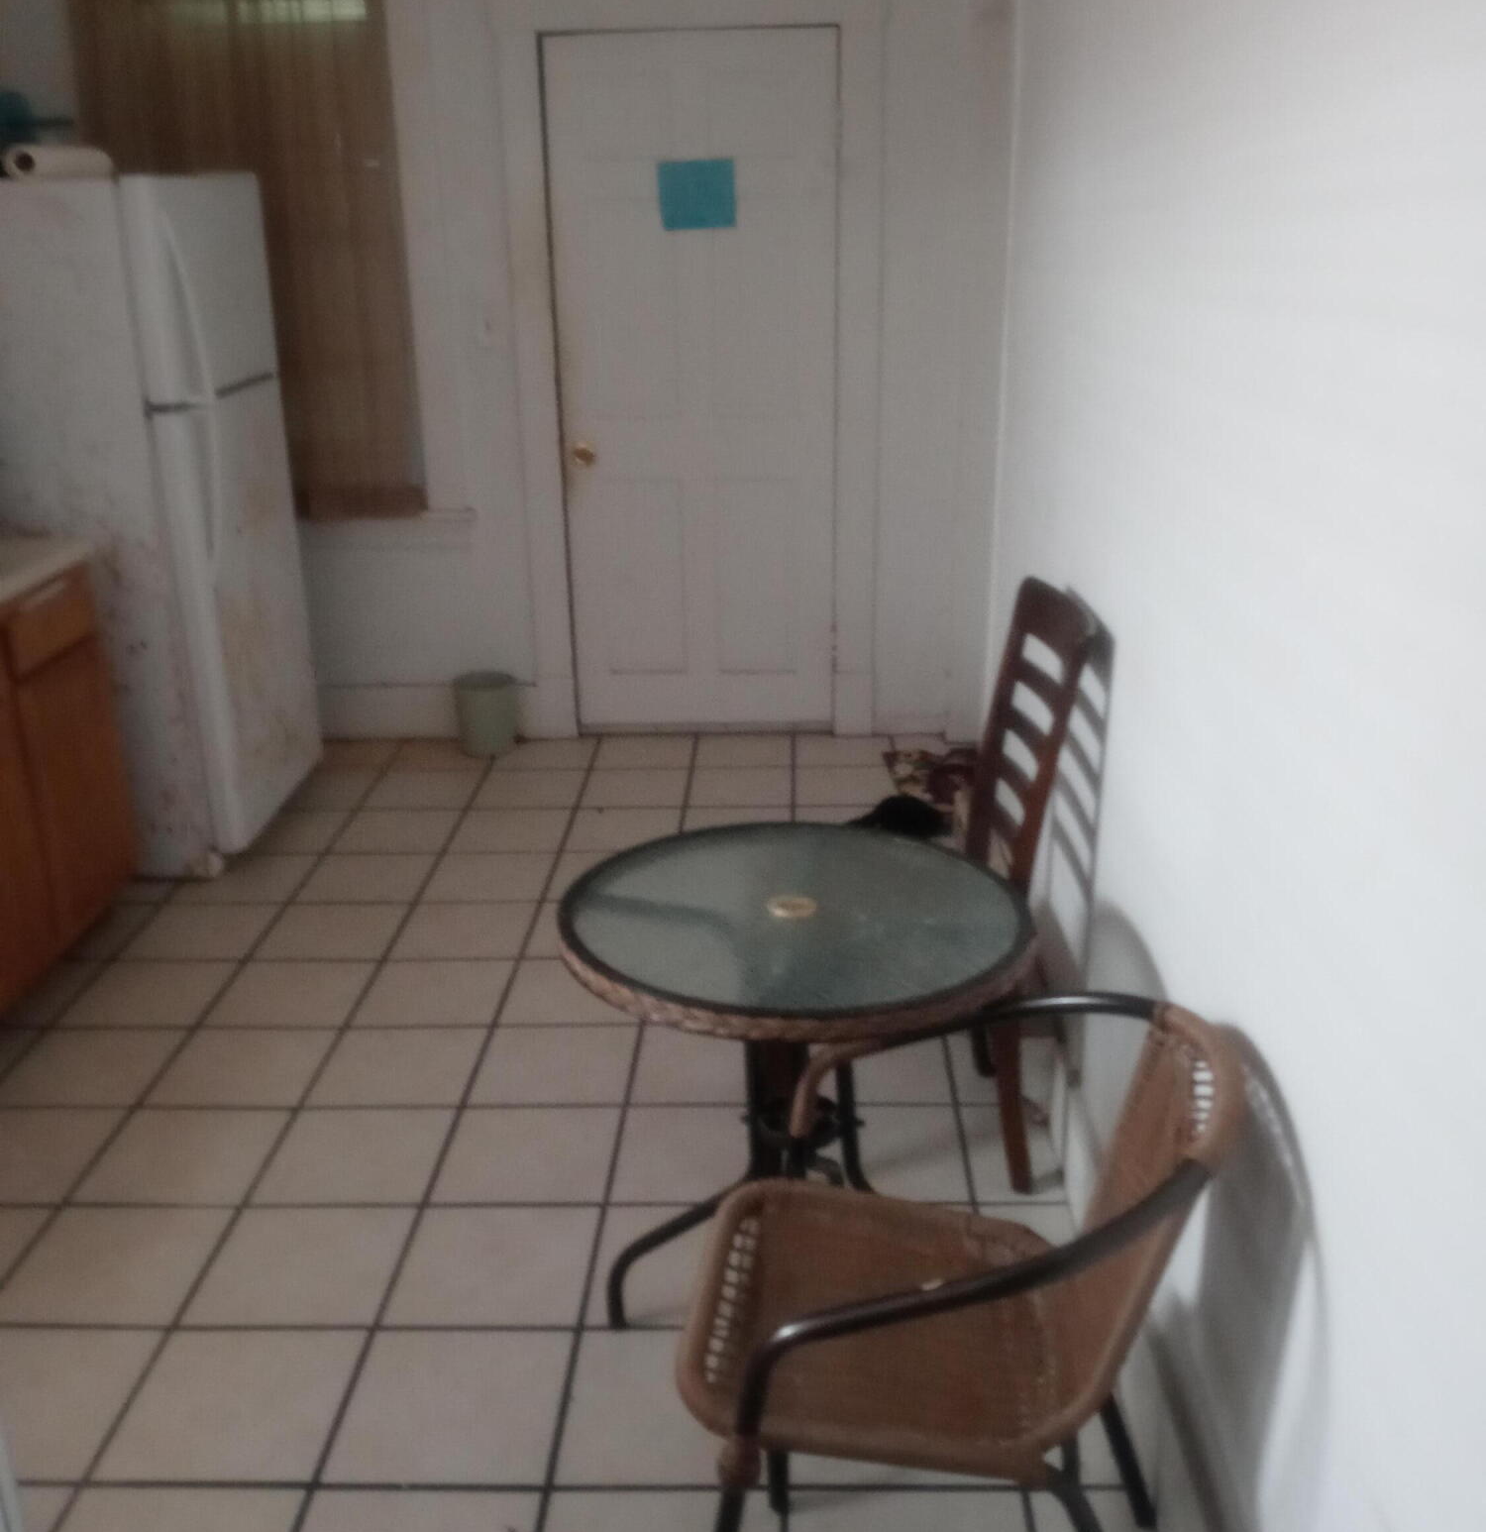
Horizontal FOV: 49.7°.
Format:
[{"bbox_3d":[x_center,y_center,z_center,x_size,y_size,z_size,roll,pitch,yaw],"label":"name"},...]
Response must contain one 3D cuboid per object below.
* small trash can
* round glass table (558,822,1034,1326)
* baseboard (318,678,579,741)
[{"bbox_3d":[-0.793,-0.155,4.983,0.199,0.228,0.199,-1,19,0],"label":"small trash can"},{"bbox_3d":[0.073,0.517,2.223,0.620,0.700,0.620,-1,19,2],"label":"round glass table"},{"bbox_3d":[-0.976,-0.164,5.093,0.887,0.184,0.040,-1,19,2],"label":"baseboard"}]

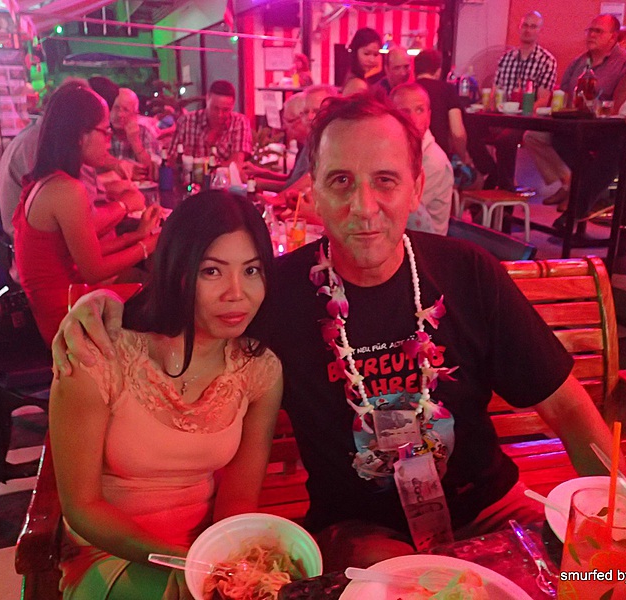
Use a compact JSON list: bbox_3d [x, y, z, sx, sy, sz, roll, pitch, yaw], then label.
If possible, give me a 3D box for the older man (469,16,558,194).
[{"bbox_3d":[1.351,-1.290,4.412,0.520,1.280,0.750,7,21,23],"label":"older man"}]

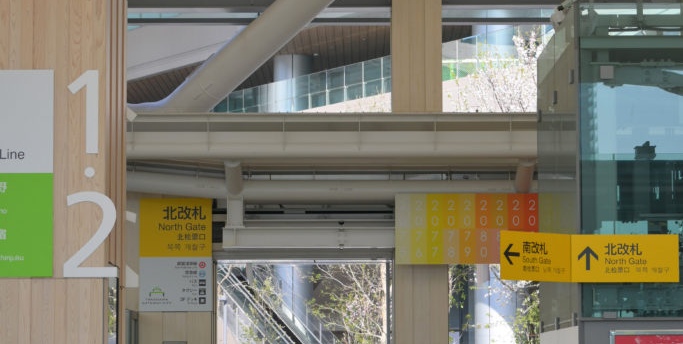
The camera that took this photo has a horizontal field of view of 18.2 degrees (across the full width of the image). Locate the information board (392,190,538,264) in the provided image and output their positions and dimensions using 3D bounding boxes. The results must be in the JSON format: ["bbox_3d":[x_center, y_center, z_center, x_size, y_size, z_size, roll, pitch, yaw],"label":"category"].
[{"bbox_3d":[1.589,0.713,27.051,1.819,0.919,0.080,0,-5,0],"label":"information board"}]

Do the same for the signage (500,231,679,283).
[{"bbox_3d":[2.028,0.720,17.878,1.676,0.402,0.429,2,-6,-18],"label":"signage"}]

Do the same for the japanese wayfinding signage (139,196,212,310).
[{"bbox_3d":[-2.081,1.050,26.891,0.913,1.442,0.080,0,-5,0],"label":"japanese wayfinding signage"}]

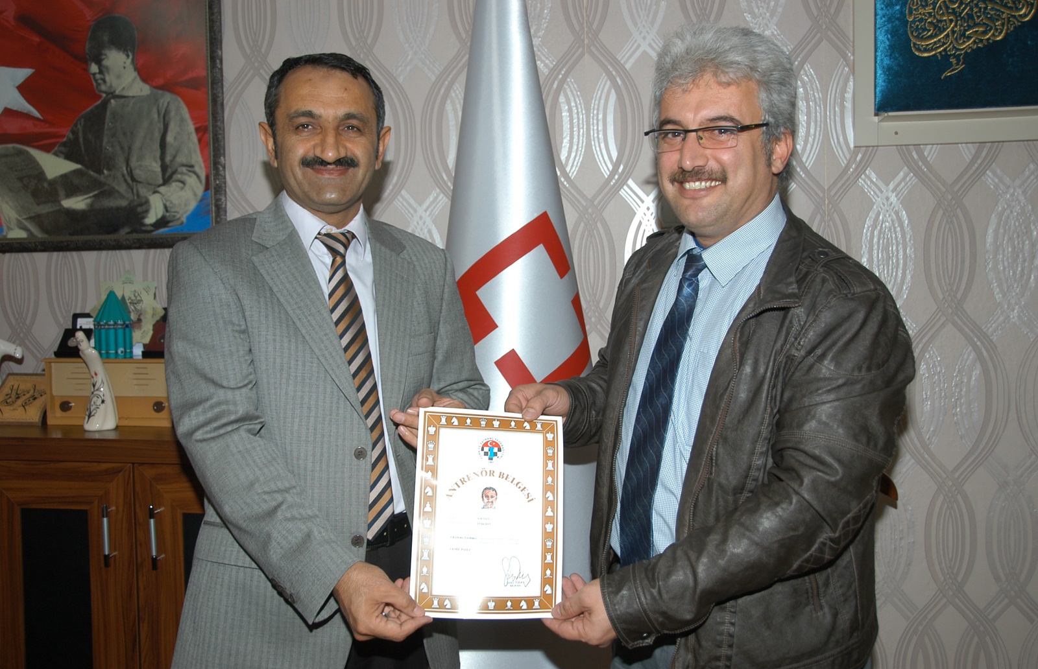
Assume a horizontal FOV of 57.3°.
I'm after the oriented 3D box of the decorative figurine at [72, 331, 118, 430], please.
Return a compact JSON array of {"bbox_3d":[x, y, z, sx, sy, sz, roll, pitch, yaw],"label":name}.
[{"bbox_3d":[-0.951,0.105,2.131,0.085,0.215,0.060,-3,3,-35],"label":"decorative figurine"}]

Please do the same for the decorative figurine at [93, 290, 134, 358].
[{"bbox_3d":[-0.963,-0.024,2.251,0.086,0.160,0.086,-2,2,-10],"label":"decorative figurine"}]

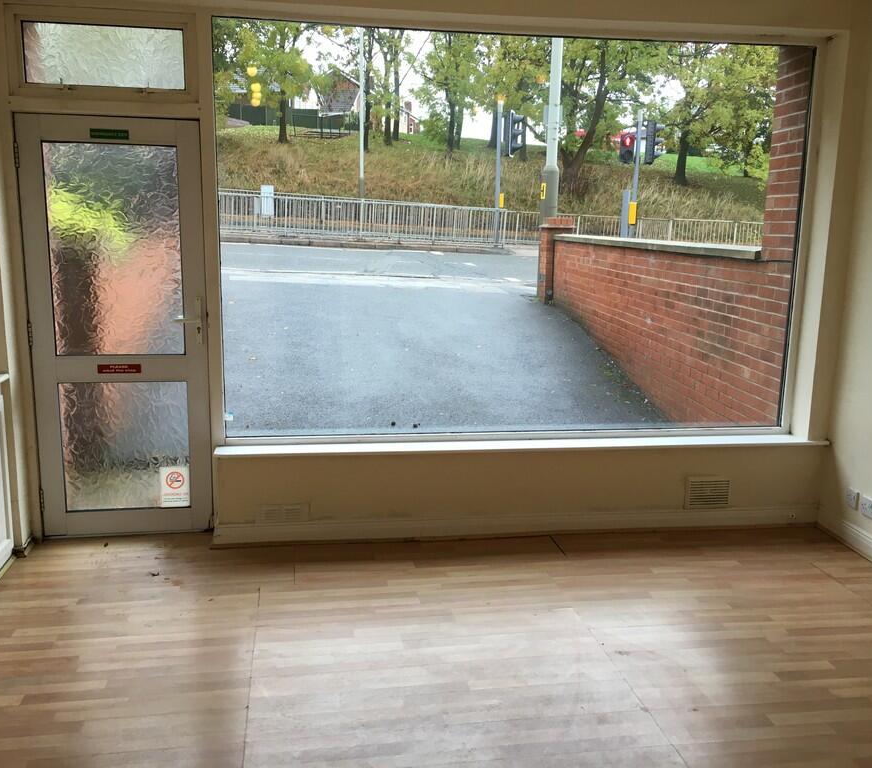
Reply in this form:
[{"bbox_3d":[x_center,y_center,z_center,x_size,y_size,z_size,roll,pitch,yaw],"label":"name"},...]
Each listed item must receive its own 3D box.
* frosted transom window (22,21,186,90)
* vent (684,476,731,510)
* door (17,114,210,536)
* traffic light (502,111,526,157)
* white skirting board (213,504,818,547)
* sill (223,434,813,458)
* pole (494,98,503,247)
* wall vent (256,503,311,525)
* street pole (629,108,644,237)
[{"bbox_3d":[-1.504,-1.493,3.922,0.700,0.268,0.045,-1,10,-8],"label":"frosted transom window"},{"bbox_3d":[1.419,0.568,4.495,0.240,0.165,0.018,-1,10,-8],"label":"vent"},{"bbox_3d":[-1.528,-0.240,4.151,0.808,2.017,0.060,-1,10,-8],"label":"door"},{"bbox_3d":[1.911,-6.061,20.800,0.500,1.080,0.480,4,11,14],"label":"traffic light"},{"bbox_3d":[0.485,0.721,4.389,3.157,0.102,0.020,-1,10,-8],"label":"white skirting board"},{"bbox_3d":[0.491,0.320,4.398,3.150,0.023,0.171,-1,10,-8],"label":"sill"},{"bbox_3d":[1.521,-5.043,20.687,0.120,3.484,0.120,-1,10,-8],"label":"pole"},{"bbox_3d":[-0.747,0.631,4.199,0.250,0.095,0.015,-1,10,-8],"label":"wall vent"},{"bbox_3d":[4.693,-4.744,20.203,0.120,3.305,0.120,-1,10,-8],"label":"street pole"}]

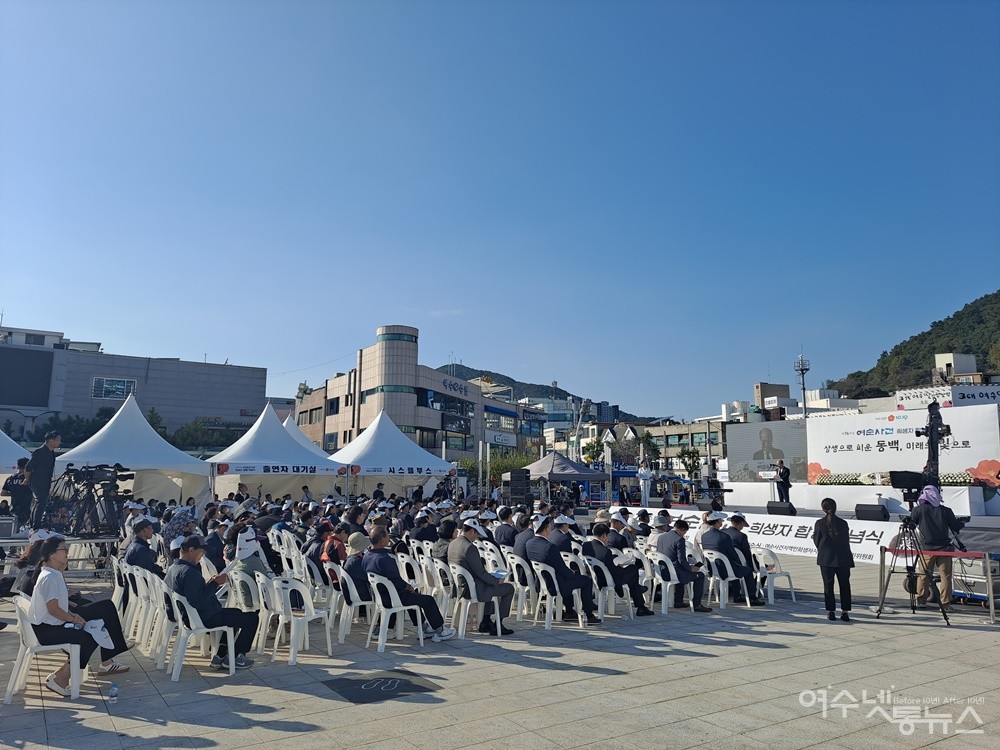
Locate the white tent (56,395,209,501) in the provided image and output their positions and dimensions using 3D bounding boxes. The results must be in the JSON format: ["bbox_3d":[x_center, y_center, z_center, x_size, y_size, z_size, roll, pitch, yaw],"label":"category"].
[{"bbox_3d":[-13.927,3.239,25.836,5.050,5.000,5.050,6,-11,-33],"label":"white tent"}]

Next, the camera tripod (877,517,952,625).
[{"bbox_3d":[5.679,2.672,9.647,0.800,1.380,0.780,-2,-9,20],"label":"camera tripod"}]

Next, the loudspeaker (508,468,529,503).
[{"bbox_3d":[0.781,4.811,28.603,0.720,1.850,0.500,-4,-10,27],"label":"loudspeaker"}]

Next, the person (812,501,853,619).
[{"bbox_3d":[4.583,2.522,9.552,0.500,1.630,0.320,-3,-9,23],"label":"person"}]

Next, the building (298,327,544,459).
[{"bbox_3d":[-9.409,6.187,79.184,17.000,15.200,37.000,-3,-10,23],"label":"building"}]

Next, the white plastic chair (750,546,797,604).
[{"bbox_3d":[4.134,3.048,10.586,0.530,0.790,0.460,6,-11,-32],"label":"white plastic chair"}]

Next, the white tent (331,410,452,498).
[{"bbox_3d":[-5.356,4.202,31.379,5.050,5.000,5.050,6,-11,-33],"label":"white tent"}]

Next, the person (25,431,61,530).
[{"bbox_3d":[-7.893,1.827,11.906,0.500,1.760,0.500,6,-11,-31],"label":"person"}]

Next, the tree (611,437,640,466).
[{"bbox_3d":[10.074,6.948,55.610,2.400,3.700,2.300,1,-9,0],"label":"tree"}]

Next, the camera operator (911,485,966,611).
[{"bbox_3d":[6.496,2.548,10.339,0.620,1.760,0.480,-7,-12,37],"label":"camera operator"}]

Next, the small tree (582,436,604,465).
[{"bbox_3d":[5.568,6.015,41.580,1.600,4.850,1.600,0,-9,0],"label":"small tree"}]

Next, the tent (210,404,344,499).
[{"bbox_3d":[-9.641,3.720,28.607,5.050,5.000,5.050,6,-11,-33],"label":"tent"}]

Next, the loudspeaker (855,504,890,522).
[{"bbox_3d":[9.072,3.357,16.878,0.430,0.370,0.620,7,-11,-36],"label":"loudspeaker"}]

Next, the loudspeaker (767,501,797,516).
[{"bbox_3d":[7.720,3.673,19.075,0.500,0.390,0.660,6,-11,-30],"label":"loudspeaker"}]

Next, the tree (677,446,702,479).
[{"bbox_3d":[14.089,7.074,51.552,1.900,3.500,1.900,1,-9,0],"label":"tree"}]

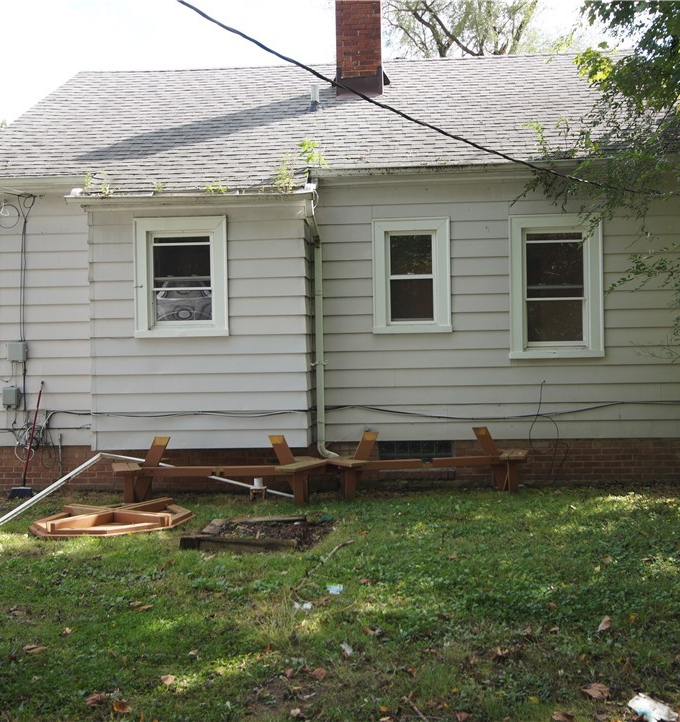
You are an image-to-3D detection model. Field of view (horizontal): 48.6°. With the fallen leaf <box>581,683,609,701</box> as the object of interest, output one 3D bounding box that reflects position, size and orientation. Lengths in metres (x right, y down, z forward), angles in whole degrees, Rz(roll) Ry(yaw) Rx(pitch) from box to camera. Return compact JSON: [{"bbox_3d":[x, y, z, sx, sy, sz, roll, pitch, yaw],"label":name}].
[{"bbox_3d":[1.119,1.452,3.300,0.125,0.035,0.100,-1,1,18],"label":"fallen leaf"}]

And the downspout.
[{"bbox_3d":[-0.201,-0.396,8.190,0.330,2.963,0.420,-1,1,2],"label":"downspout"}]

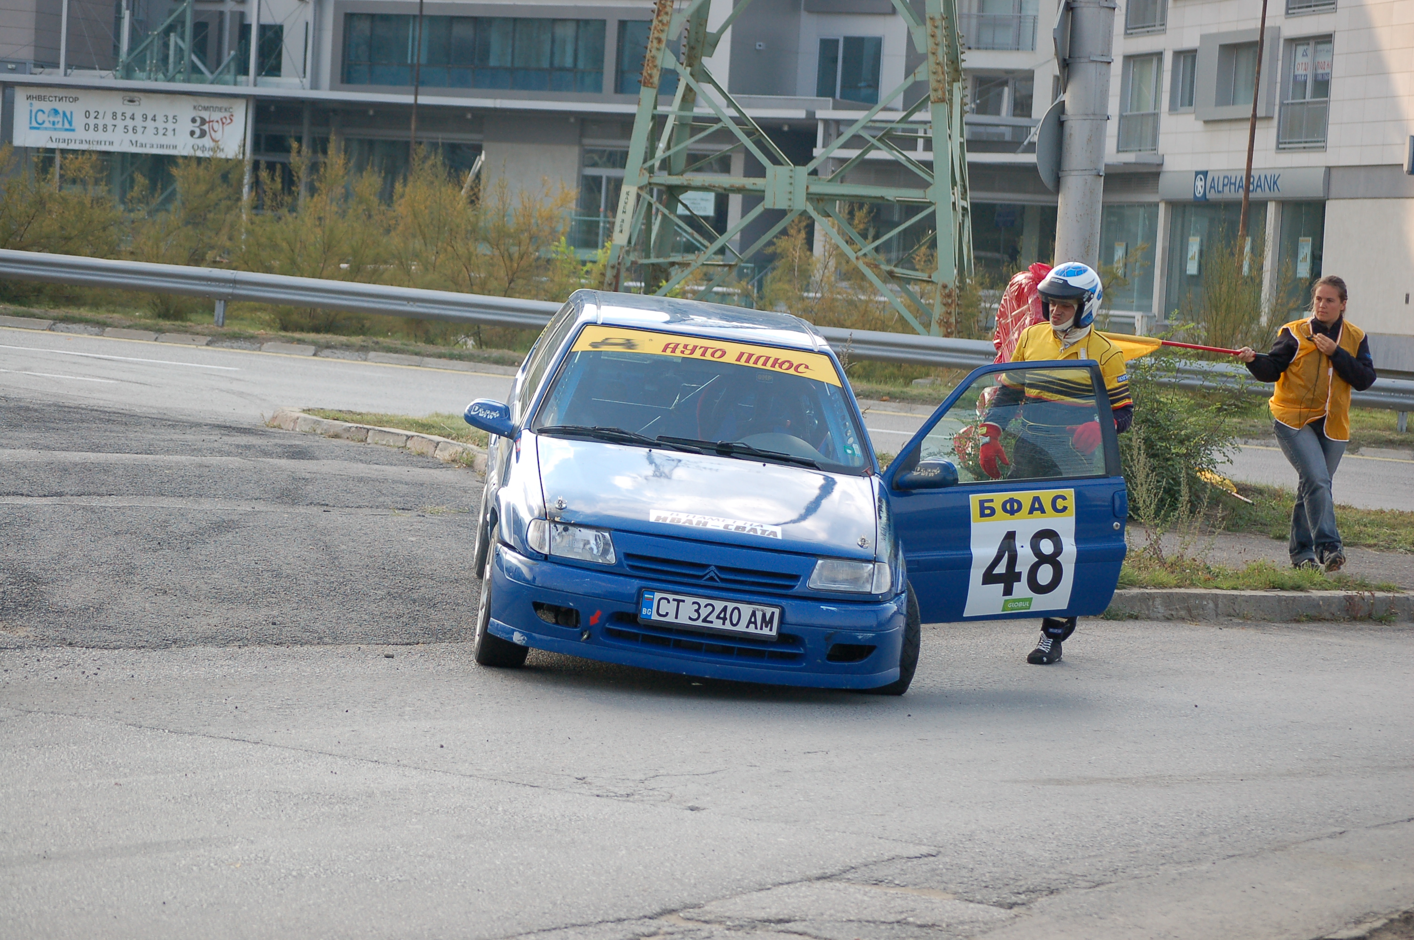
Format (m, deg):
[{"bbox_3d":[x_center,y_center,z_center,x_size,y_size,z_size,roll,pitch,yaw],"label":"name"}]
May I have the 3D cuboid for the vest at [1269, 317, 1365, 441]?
[{"bbox_3d":[3.390,-0.507,21.600,0.480,0.670,0.280,3,3,-9],"label":"vest"}]

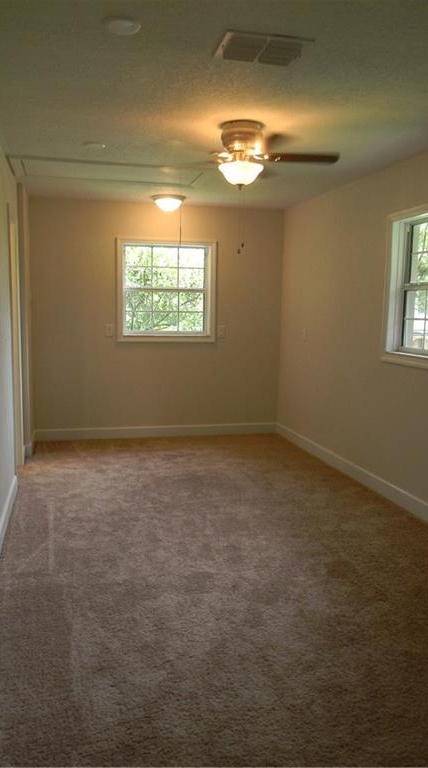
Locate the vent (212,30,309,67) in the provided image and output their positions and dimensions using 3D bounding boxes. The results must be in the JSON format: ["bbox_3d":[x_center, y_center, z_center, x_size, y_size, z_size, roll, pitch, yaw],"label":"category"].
[{"bbox_3d":[0.189,-1.339,2.503,0.340,0.020,0.285,-1,7,-14],"label":"vent"}]

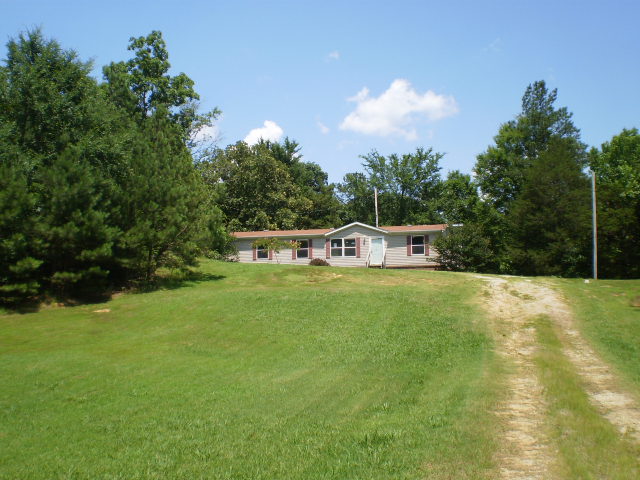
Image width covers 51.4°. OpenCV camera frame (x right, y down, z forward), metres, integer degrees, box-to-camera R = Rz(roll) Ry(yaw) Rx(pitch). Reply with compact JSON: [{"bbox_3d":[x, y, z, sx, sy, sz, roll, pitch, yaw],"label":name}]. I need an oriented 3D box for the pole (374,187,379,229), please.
[{"bbox_3d":[5.490,-1.298,64.000,0.220,7.500,0.220,-1,-3,0],"label":"pole"}]

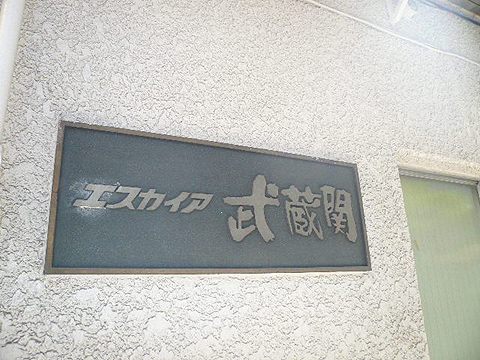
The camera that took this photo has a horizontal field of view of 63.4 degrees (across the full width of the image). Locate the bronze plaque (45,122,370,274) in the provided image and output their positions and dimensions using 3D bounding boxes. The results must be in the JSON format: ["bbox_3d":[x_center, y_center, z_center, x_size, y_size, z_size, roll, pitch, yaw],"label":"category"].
[{"bbox_3d":[-0.015,0.086,1.210,1.030,0.396,0.030,6,-19,-26],"label":"bronze plaque"}]

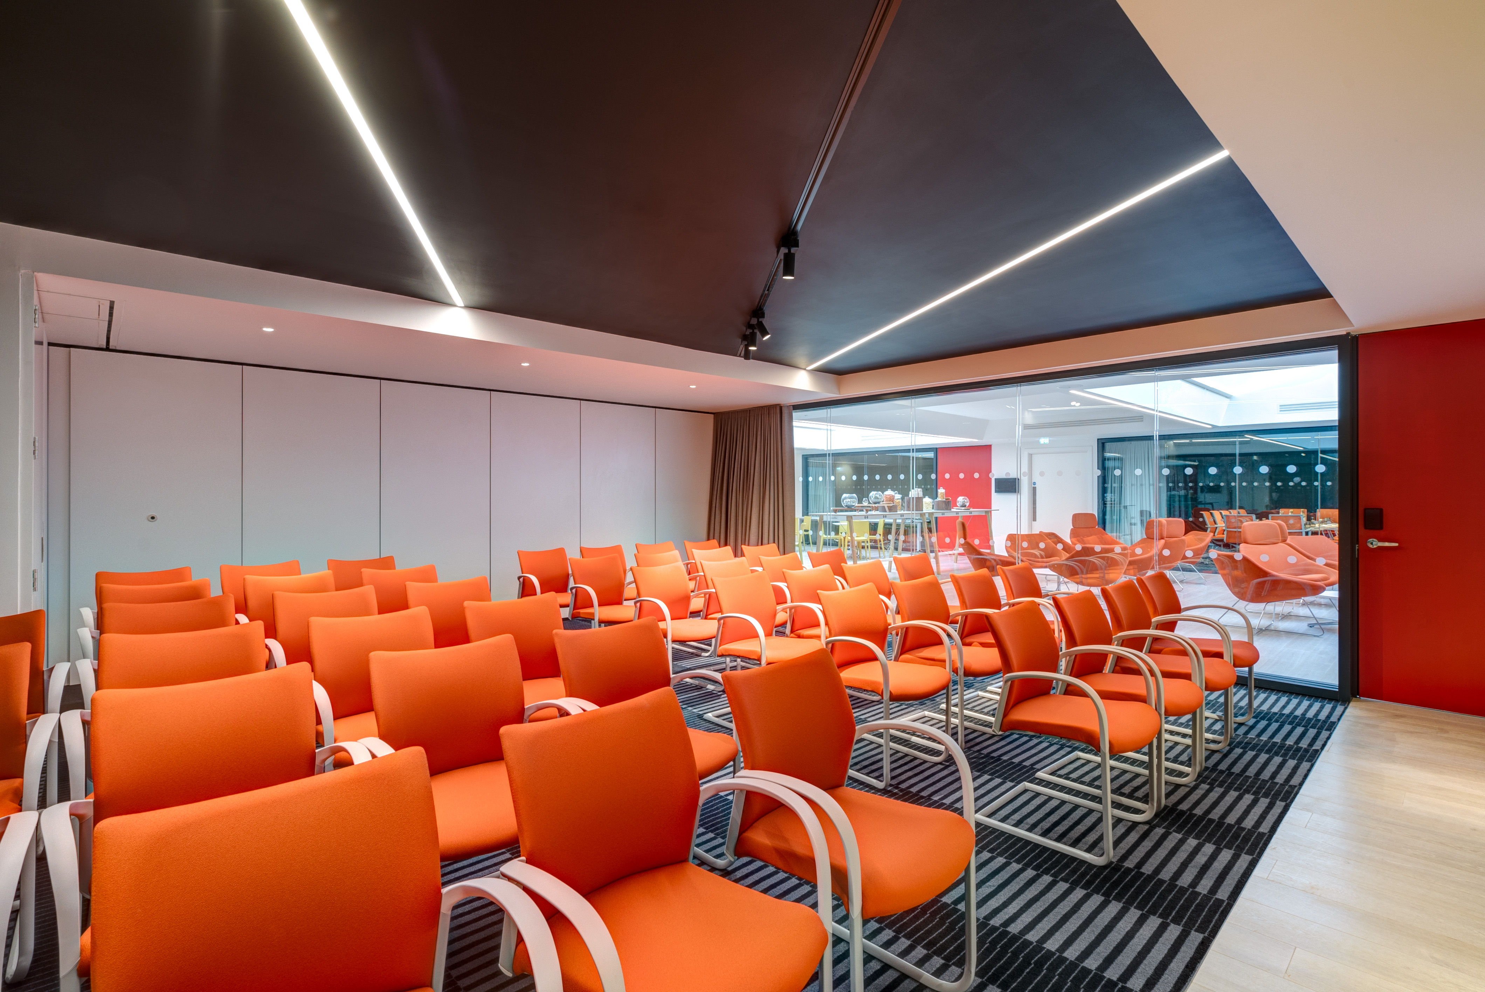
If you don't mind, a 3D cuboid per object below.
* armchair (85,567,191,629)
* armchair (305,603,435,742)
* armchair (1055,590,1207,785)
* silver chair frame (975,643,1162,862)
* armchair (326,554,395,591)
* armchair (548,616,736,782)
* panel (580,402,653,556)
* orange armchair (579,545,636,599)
[{"bbox_3d":[-3.569,0.883,3.950,0.579,0.848,0.585,0,0,-43],"label":"armchair"},{"bbox_3d":[-1.322,0.889,2.488,0.579,0.848,0.585,0,0,-45],"label":"armchair"},{"bbox_3d":[1.799,0.917,3.124,0.592,0.870,0.575,0,1,-42],"label":"armchair"},{"bbox_3d":[1.339,1.020,2.738,0.592,0.667,0.548,0,1,-42],"label":"silver chair frame"},{"bbox_3d":[-2.808,0.910,4.991,0.575,0.860,0.620,0,0,-42],"label":"armchair"},{"bbox_3d":[-0.356,0.916,2.344,0.592,0.870,0.575,0,1,-42],"label":"armchair"},{"bbox_3d":[-1.432,0.152,7.556,0.980,2.311,0.100,0,1,-42],"label":"panel"},{"bbox_3d":[-1.159,0.894,6.033,0.579,0.848,0.585,0,0,-43],"label":"orange armchair"}]

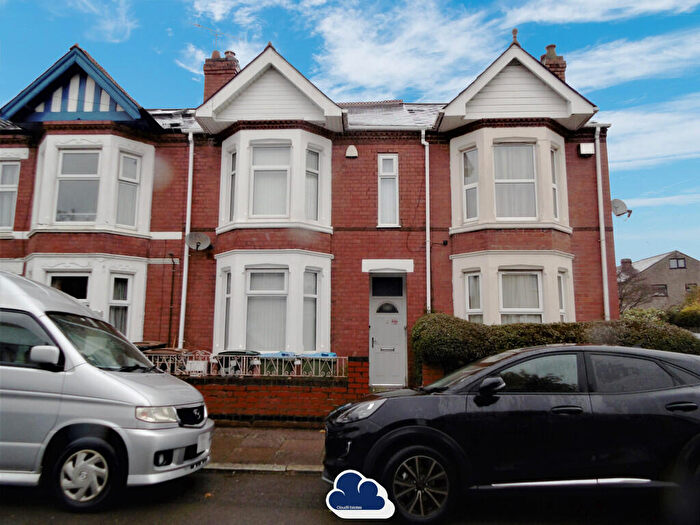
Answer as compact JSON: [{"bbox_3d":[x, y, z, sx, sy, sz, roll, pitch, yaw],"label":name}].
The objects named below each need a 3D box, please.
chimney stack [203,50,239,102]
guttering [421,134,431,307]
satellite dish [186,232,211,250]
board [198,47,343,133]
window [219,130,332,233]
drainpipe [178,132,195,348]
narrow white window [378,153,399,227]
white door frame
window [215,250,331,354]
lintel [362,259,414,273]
[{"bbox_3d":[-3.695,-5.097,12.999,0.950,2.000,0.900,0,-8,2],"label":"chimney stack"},{"bbox_3d":[1.630,-0.116,9.443,0.167,5.727,0.120,0,-7,3],"label":"guttering"},{"bbox_3d":[-3.522,-0.494,10.266,0.550,0.430,0.400,3,-8,-25],"label":"satellite dish"},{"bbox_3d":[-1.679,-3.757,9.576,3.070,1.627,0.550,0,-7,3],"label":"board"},{"bbox_3d":[-1.799,-1.867,10.370,2.770,2.310,0.660,0,-8,2],"label":"window"},{"bbox_3d":[-3.573,-0.132,9.663,0.110,5.695,0.110,0,-7,3],"label":"drainpipe"},{"bbox_3d":[0.926,-1.751,10.639,0.470,1.830,0.100,0,-8,2],"label":"narrow white window"},{"bbox_3d":[0.873,1.521,10.251,0.840,2.600,0.140,0,-8,2],"label":"white door frame"},{"bbox_3d":[-1.799,0.929,10.002,2.790,2.310,0.660,0,-8,2],"label":"window"},{"bbox_3d":[0.818,0.073,9.540,1.108,0.287,0.130,0,-7,3],"label":"lintel"}]

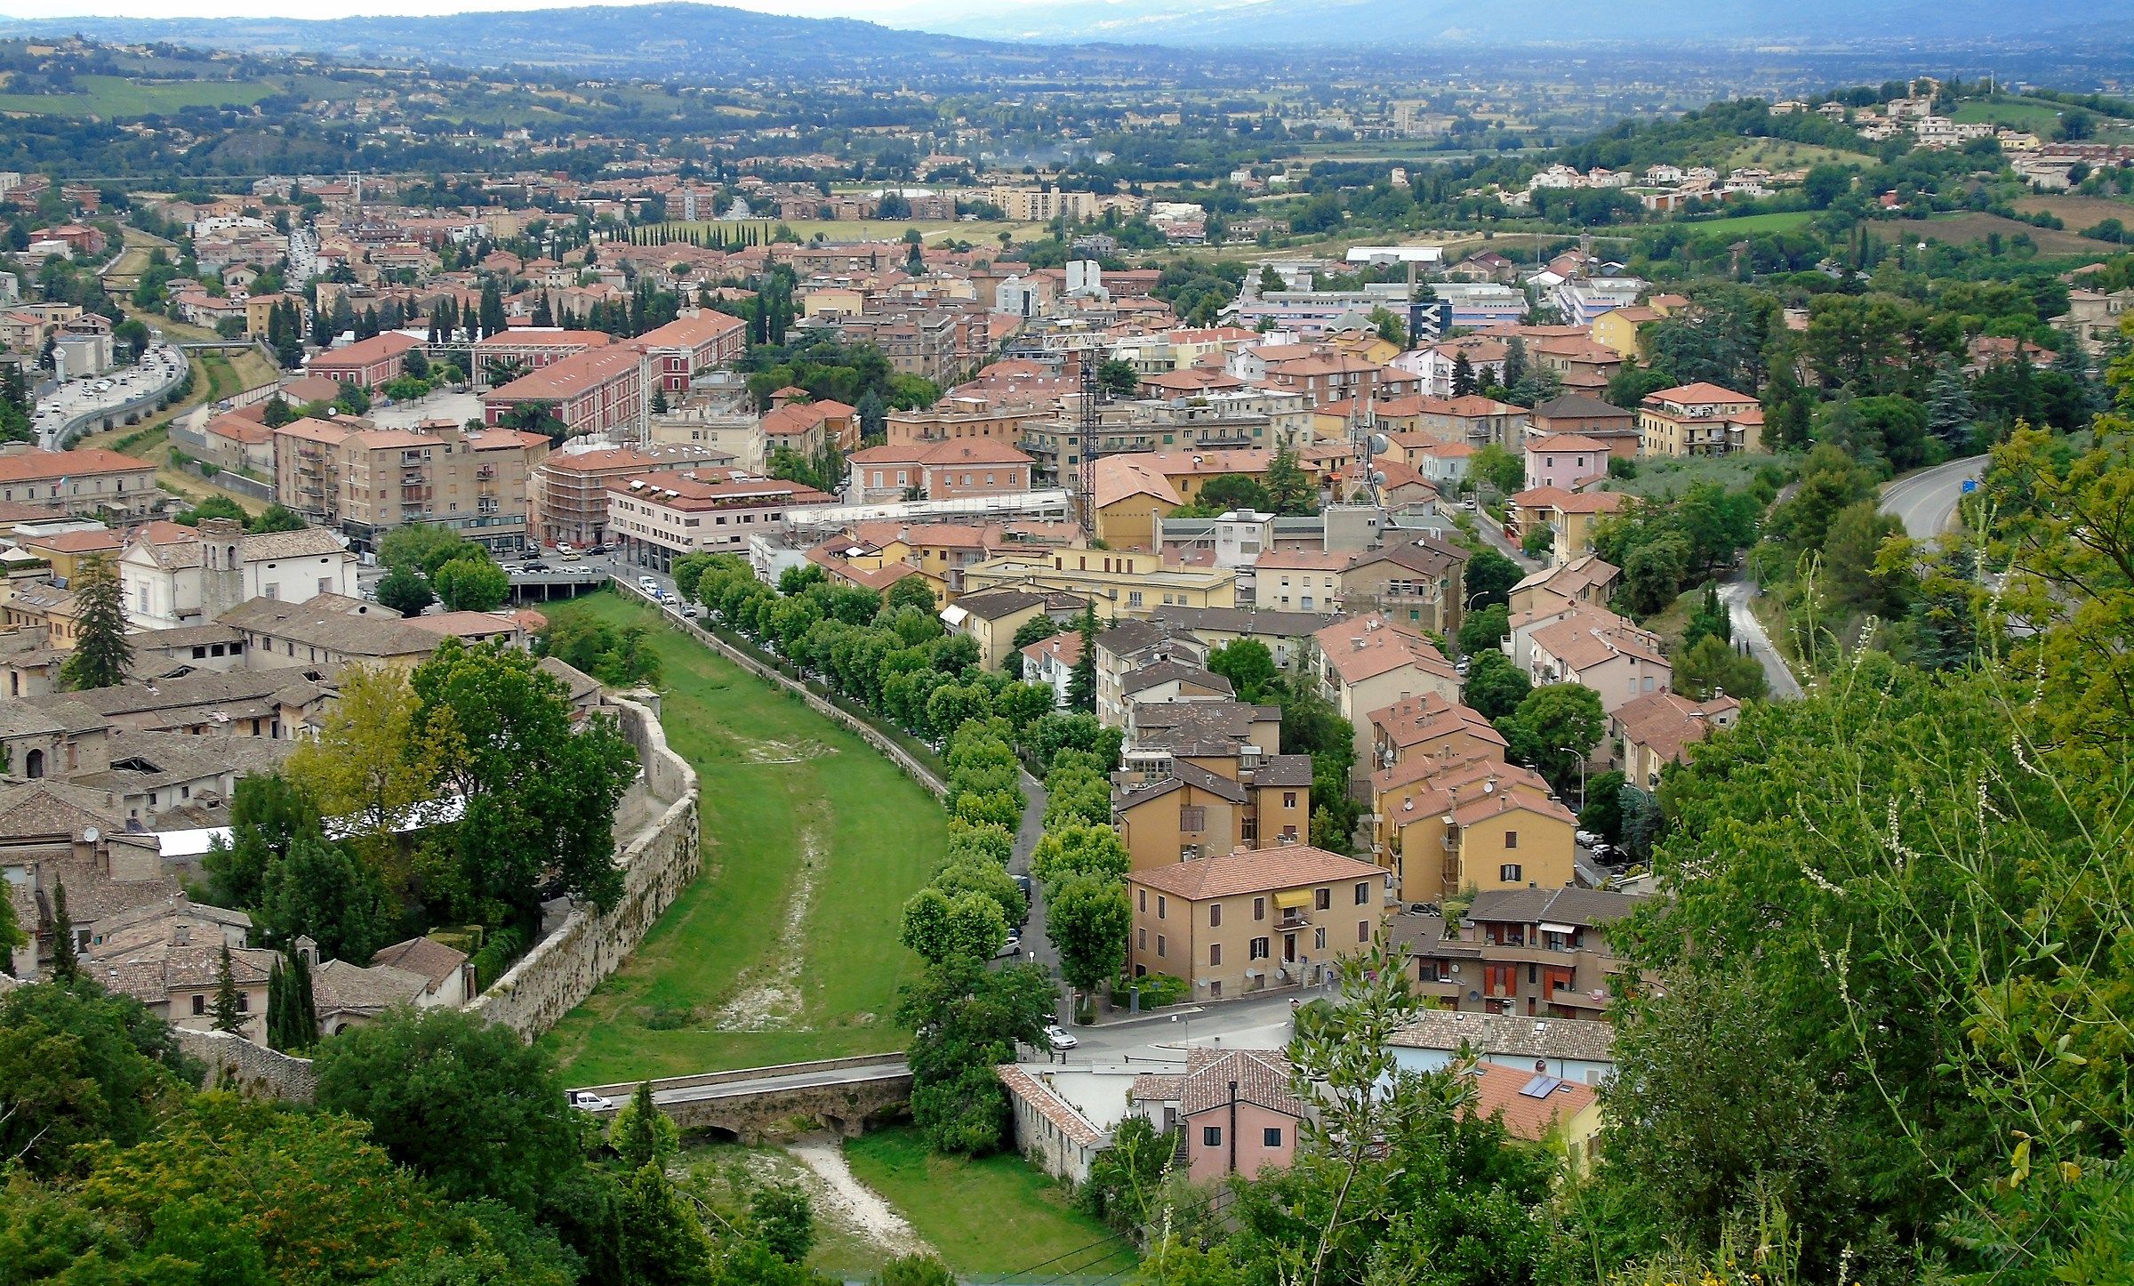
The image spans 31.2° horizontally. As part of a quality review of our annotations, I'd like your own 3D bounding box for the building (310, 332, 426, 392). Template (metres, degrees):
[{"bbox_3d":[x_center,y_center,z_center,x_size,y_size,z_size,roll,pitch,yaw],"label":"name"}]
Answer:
[{"bbox_3d":[-179.200,-71.360,986.580,15.500,13.500,60.000,1,10,5],"label":"building"}]

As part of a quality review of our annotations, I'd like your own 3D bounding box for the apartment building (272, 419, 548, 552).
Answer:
[{"bbox_3d":[-114.340,-29.210,670.410,33.000,18.800,34.000,-7,12,-35],"label":"apartment building"}]

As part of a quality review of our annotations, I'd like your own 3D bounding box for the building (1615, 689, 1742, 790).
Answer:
[{"bbox_3d":[62.620,11.300,383.730,12.800,8.310,25.000,-1,9,-4],"label":"building"}]

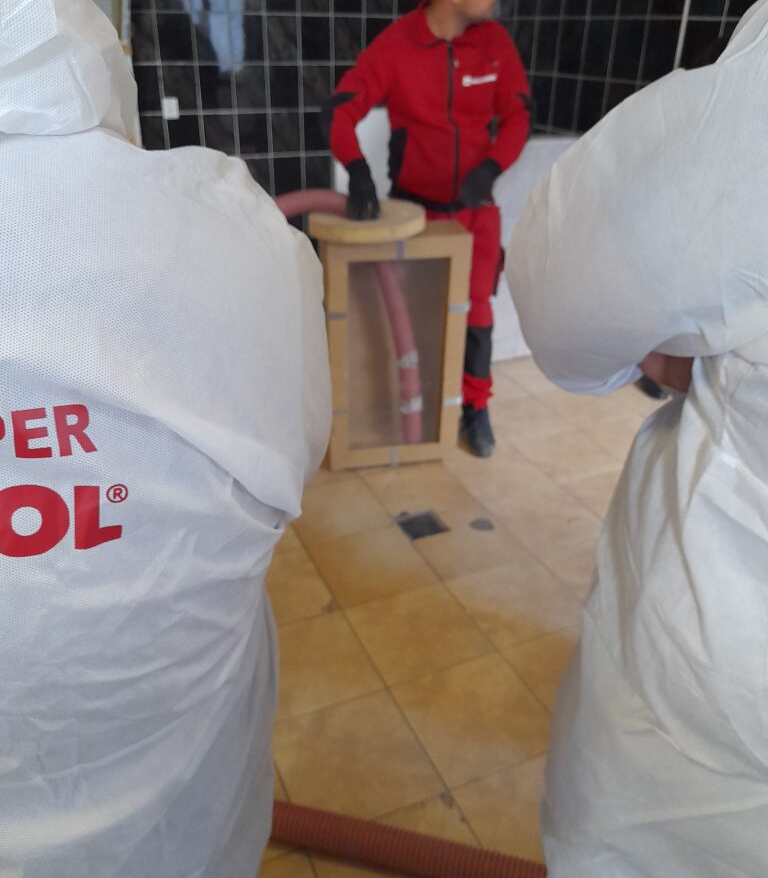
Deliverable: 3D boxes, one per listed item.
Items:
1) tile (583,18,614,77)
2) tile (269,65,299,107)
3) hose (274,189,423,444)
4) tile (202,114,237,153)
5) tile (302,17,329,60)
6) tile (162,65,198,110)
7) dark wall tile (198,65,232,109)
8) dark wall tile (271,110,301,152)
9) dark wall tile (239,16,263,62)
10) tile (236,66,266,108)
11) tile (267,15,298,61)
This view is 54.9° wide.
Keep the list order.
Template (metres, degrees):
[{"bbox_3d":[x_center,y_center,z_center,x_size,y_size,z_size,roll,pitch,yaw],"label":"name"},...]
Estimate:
[{"bbox_3d":[0.989,-1.795,3.403,0.010,0.250,0.200,-11,31,-21],"label":"tile"},{"bbox_3d":[-0.593,-2.091,4.403,0.200,0.250,0.010,-11,31,-21],"label":"tile"},{"bbox_3d":[-0.133,-0.429,2.815,0.600,1.005,0.260,-5,30,-11],"label":"hose"},{"bbox_3d":[-0.964,-1.787,4.355,0.198,0.248,0.010,-11,31,-21],"label":"tile"},{"bbox_3d":[-0.401,-2.341,4.335,0.198,0.248,0.010,-11,31,-21],"label":"tile"},{"bbox_3d":[-1.141,-1.966,4.154,0.200,0.250,0.010,-11,31,-21],"label":"tile"},{"bbox_3d":[-0.960,-2.008,4.234,0.198,0.248,0.010,-11,31,-21],"label":"dark wall tile"},{"bbox_3d":[-0.594,-1.861,4.504,0.198,0.248,0.010,-11,31,-21],"label":"dark wall tile"},{"bbox_3d":[-0.771,-2.266,4.186,0.198,0.248,0.010,-11,31,-21],"label":"dark wall tile"},{"bbox_3d":[-0.772,-2.041,4.301,0.200,0.250,0.010,-11,31,-21],"label":"tile"},{"bbox_3d":[-0.589,-2.313,4.280,0.200,0.250,0.010,-11,31,-21],"label":"tile"}]

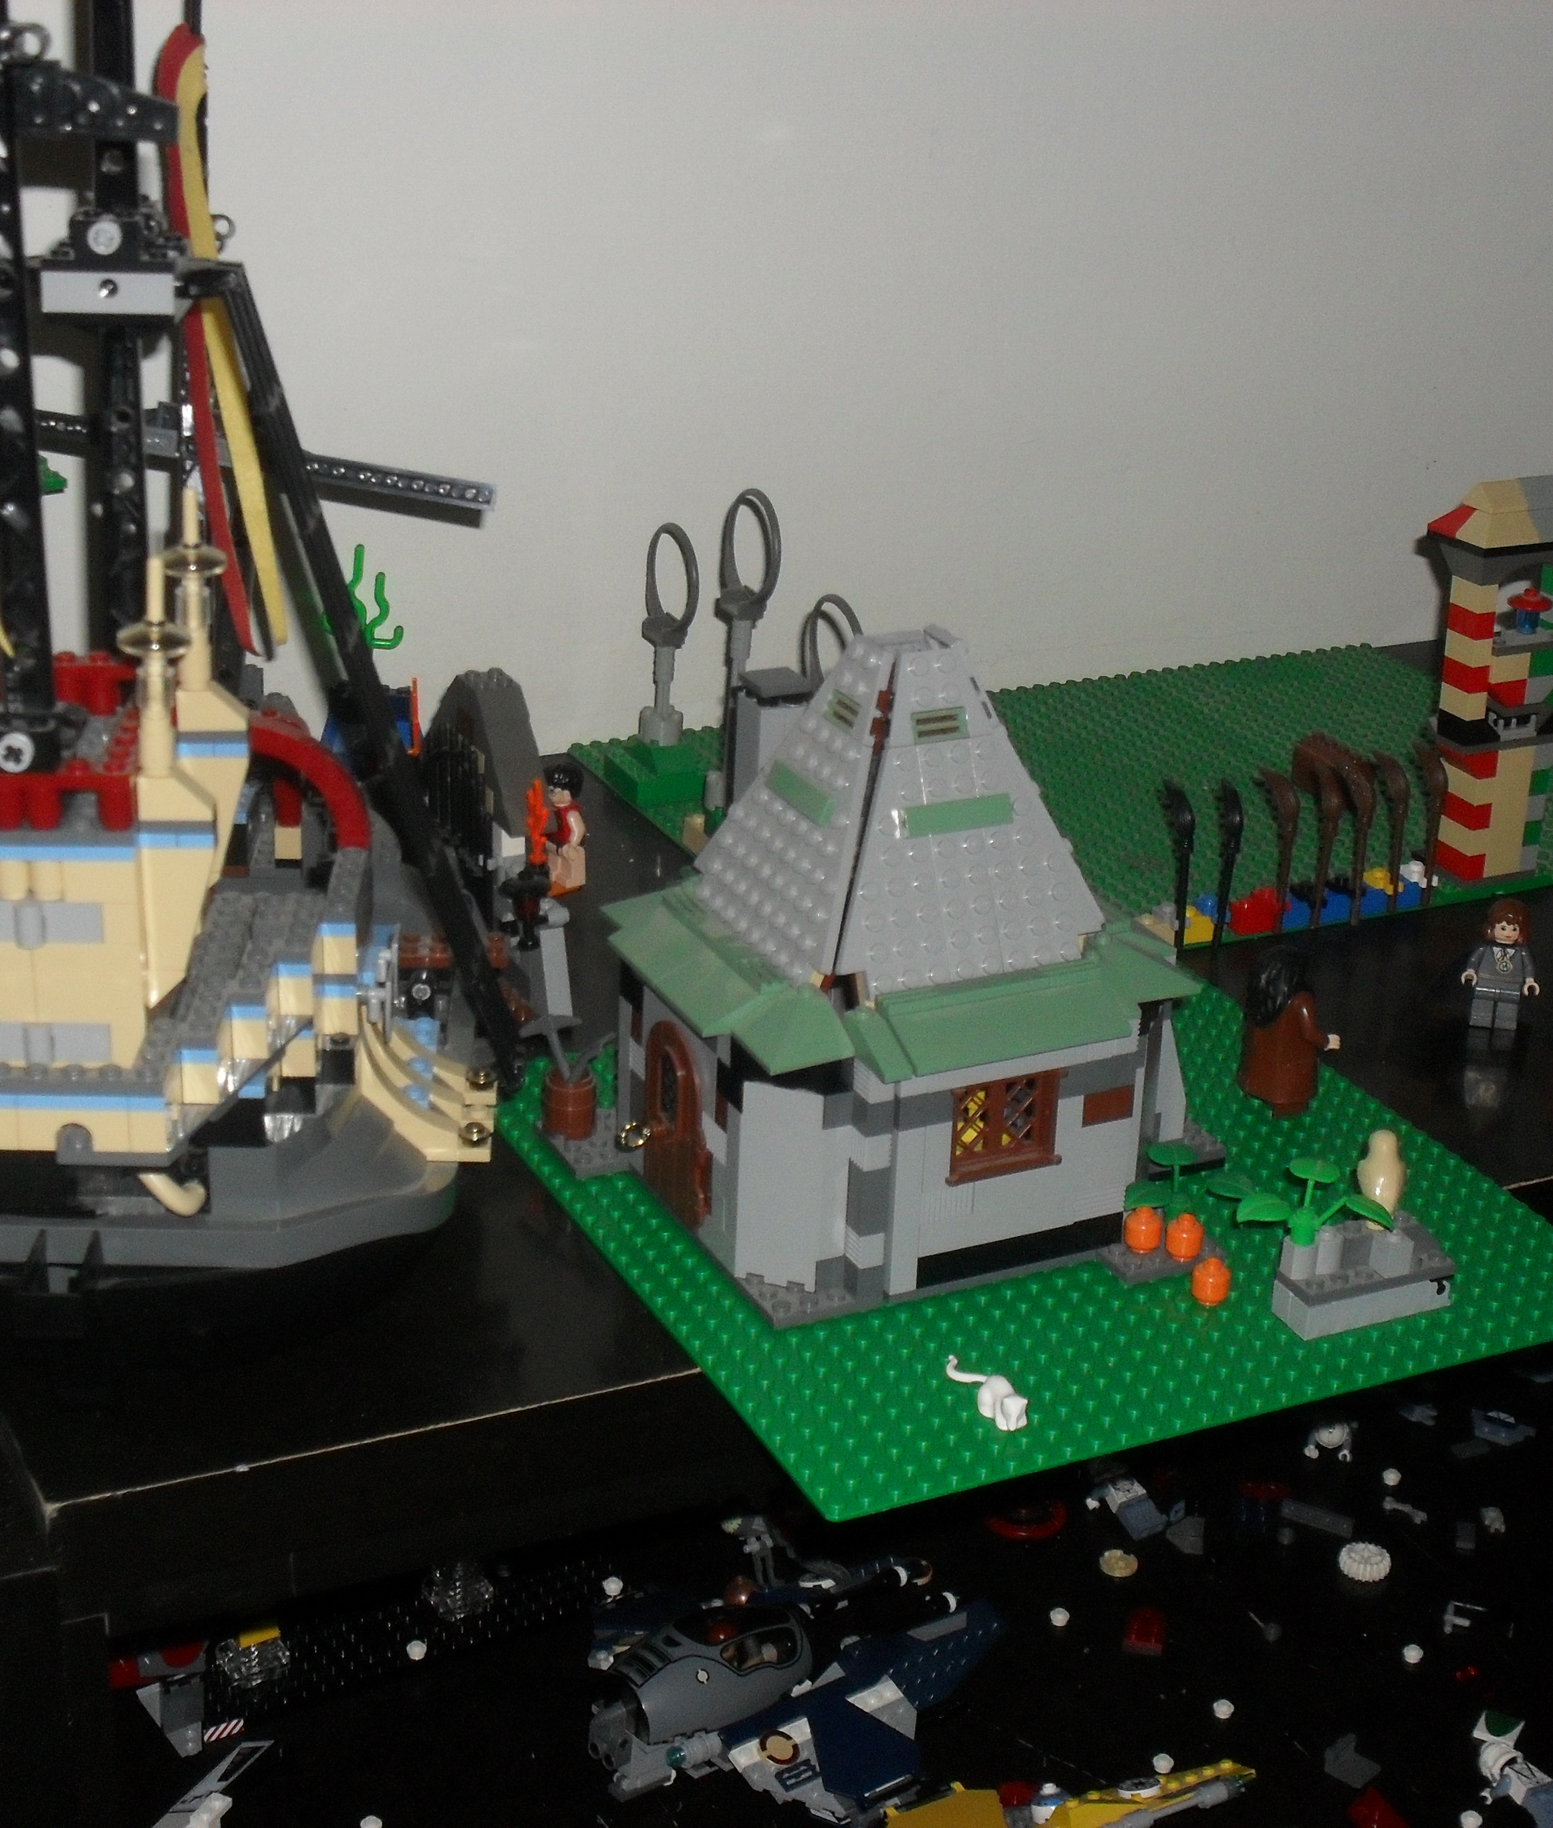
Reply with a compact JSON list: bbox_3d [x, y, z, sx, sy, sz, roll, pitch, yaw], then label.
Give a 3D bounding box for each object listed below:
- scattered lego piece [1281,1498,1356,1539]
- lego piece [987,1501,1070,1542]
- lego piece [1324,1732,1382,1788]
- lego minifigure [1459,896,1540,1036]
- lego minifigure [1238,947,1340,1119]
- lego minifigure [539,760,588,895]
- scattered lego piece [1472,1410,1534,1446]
[{"bbox_3d":[0.237,0.265,1.293,0.032,0.004,0.008,14,26,26],"label":"scattered lego piece"},{"bbox_3d":[0.109,0.264,1.284,0.034,0.005,0.034,2,23,-1],"label":"lego piece"},{"bbox_3d":[0.222,0.327,1.139,0.016,0.010,0.016,22,30,39],"label":"lego piece"},{"bbox_3d":[0.235,0.016,0.962,0.025,0.043,0.013,2,23,-1],"label":"lego minifigure"},{"bbox_3d":[0.156,0.035,0.897,0.022,0.050,0.025,-11,26,-28],"label":"lego minifigure"},{"bbox_3d":[-0.075,-0.031,1.043,0.013,0.044,0.025,-17,29,-37],"label":"lego minifigure"},{"bbox_3d":[0.334,0.237,1.363,0.031,0.006,0.015,14,26,27],"label":"scattered lego piece"}]

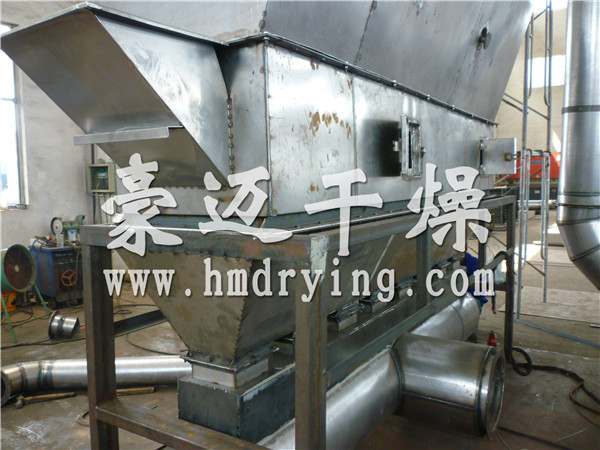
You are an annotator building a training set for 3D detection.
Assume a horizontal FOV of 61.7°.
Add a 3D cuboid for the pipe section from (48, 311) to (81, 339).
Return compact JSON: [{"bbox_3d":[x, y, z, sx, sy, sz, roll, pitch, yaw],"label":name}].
[{"bbox_3d":[-2.377,1.027,5.091,0.219,0.294,0.294,11,5,-4],"label":"pipe section"}]

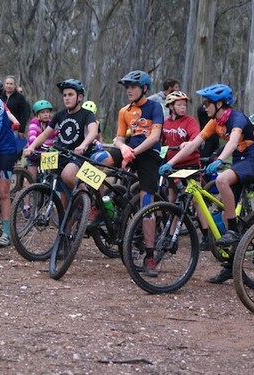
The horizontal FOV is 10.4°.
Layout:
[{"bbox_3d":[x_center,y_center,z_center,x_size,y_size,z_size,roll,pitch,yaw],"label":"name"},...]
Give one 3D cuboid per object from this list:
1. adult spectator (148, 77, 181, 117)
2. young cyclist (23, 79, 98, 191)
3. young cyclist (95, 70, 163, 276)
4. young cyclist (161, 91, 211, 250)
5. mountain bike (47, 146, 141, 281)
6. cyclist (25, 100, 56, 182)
[{"bbox_3d":[0.409,-0.450,17.100,0.360,1.750,0.500,-1,6,-37],"label":"adult spectator"},{"bbox_3d":[-0.603,-0.190,13.100,0.620,1.620,0.720,6,5,31],"label":"young cyclist"},{"bbox_3d":[0.030,-0.120,12.050,0.560,1.750,0.600,6,5,33],"label":"young cyclist"},{"bbox_3d":[0.529,-0.176,14.400,0.500,1.620,0.500,7,5,30],"label":"young cyclist"},{"bbox_3d":[-0.121,0.252,11.916,0.740,1.020,1.938,18,10,29],"label":"mountain bike"},{"bbox_3d":[-0.975,-0.279,15.800,0.420,1.370,0.420,4,4,-10],"label":"cyclist"}]

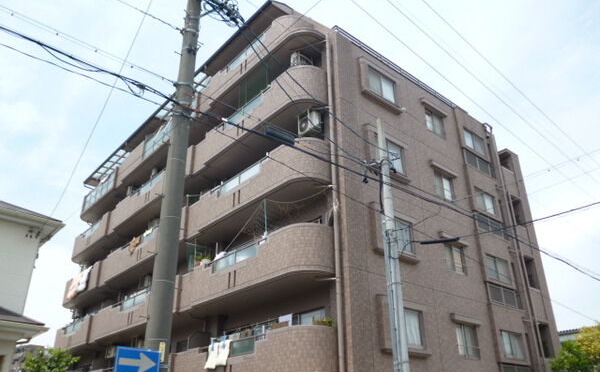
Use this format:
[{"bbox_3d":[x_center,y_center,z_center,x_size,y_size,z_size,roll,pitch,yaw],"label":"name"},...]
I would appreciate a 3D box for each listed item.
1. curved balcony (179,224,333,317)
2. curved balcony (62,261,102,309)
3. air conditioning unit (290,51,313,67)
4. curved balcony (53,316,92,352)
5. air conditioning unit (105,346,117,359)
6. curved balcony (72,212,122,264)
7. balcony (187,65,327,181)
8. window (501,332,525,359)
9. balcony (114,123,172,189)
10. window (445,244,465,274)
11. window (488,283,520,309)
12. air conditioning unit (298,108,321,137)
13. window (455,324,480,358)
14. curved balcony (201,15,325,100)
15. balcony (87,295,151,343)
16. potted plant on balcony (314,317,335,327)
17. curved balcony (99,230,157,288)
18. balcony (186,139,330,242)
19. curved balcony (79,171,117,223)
[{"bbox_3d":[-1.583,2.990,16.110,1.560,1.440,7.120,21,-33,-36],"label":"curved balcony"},{"bbox_3d":[-12.318,6.114,28.838,1.420,1.370,6.100,20,-33,-35],"label":"curved balcony"},{"bbox_3d":[0.022,-4.521,17.580,0.300,0.580,0.770,20,-33,-35],"label":"air conditioning unit"},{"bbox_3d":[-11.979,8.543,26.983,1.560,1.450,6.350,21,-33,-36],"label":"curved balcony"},{"bbox_3d":[-8.768,7.774,22.696,0.300,0.580,0.750,20,-33,-35],"label":"air conditioning unit"},{"bbox_3d":[-12.127,3.459,29.902,1.420,1.370,6.300,20,-33,-35],"label":"curved balcony"},{"bbox_3d":[-1.752,-2.057,18.823,1.420,1.420,7.600,20,-33,-35],"label":"balcony"},{"bbox_3d":[7.571,5.652,17.240,1.350,0.950,0.120,20,-33,-35],"label":"window"},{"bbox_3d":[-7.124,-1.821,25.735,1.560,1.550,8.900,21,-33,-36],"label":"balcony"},{"bbox_3d":[5.487,2.601,17.242,1.140,1.040,0.150,21,-33,-36],"label":"window"},{"bbox_3d":[7.796,4.281,18.593,2.050,0.700,0.150,21,-33,-36],"label":"window"},{"bbox_3d":[0.296,-2.047,16.270,0.340,0.620,0.660,21,-33,-36],"label":"air conditioning unit"},{"bbox_3d":[5.498,5.127,15.966,1.200,1.040,0.150,21,-33,-36],"label":"window"},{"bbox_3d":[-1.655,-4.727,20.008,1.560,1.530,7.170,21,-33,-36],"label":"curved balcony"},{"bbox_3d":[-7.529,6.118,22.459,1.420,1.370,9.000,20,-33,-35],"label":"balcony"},{"bbox_3d":[0.588,3.674,12.836,0.450,0.320,0.260,20,-33,-35],"label":"potted plant on balcony"},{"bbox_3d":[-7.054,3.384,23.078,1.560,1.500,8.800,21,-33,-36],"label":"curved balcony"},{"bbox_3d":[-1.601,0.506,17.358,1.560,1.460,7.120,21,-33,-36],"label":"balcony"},{"bbox_3d":[-12.290,0.994,31.343,1.420,1.370,5.800,20,-33,-35],"label":"curved balcony"}]

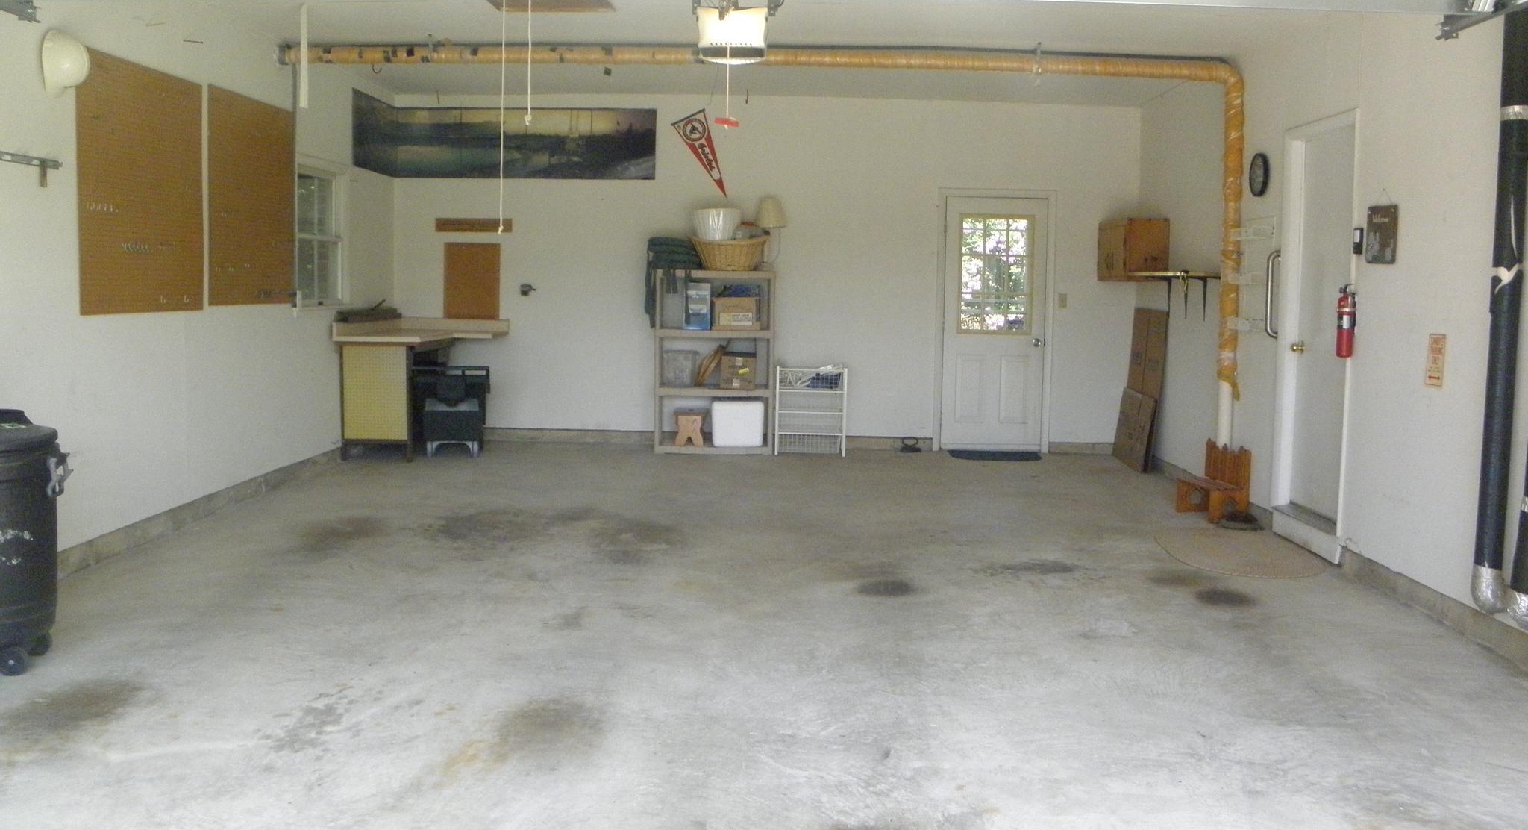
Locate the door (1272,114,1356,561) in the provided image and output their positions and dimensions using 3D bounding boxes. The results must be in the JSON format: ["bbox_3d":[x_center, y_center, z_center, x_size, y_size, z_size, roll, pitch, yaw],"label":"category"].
[{"bbox_3d":[3.054,-0.452,6.789,0.120,2.270,0.880,1,6,0],"label":"door"}]

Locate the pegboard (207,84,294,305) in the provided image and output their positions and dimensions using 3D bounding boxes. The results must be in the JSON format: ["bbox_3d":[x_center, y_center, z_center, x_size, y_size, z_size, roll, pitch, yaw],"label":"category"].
[{"bbox_3d":[-3.009,-1.252,7.341,0.025,1.200,1.200,1,6,0],"label":"pegboard"}]

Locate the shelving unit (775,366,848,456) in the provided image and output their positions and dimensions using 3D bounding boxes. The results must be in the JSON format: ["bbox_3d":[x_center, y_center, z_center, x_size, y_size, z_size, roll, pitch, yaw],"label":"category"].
[{"bbox_3d":[0.373,-0.048,9.913,0.540,0.700,0.450,1,6,0],"label":"shelving unit"}]

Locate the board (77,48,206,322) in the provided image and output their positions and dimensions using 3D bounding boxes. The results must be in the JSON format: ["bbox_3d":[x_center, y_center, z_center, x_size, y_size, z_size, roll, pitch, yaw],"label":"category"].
[{"bbox_3d":[-3.022,-1.096,6.051,0.025,1.190,1.200,1,6,0],"label":"board"}]

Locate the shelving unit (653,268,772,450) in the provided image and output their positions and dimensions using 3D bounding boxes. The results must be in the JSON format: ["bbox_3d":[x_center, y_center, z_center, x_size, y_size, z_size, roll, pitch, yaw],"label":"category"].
[{"bbox_3d":[-0.379,-0.442,9.931,0.915,1.450,0.420,1,6,0],"label":"shelving unit"}]

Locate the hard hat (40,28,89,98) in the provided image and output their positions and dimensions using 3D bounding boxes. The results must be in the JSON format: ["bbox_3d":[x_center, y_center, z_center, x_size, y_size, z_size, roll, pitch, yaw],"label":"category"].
[{"bbox_3d":[-2.943,-1.496,5.262,0.150,0.280,0.220,1,6,1],"label":"hard hat"}]

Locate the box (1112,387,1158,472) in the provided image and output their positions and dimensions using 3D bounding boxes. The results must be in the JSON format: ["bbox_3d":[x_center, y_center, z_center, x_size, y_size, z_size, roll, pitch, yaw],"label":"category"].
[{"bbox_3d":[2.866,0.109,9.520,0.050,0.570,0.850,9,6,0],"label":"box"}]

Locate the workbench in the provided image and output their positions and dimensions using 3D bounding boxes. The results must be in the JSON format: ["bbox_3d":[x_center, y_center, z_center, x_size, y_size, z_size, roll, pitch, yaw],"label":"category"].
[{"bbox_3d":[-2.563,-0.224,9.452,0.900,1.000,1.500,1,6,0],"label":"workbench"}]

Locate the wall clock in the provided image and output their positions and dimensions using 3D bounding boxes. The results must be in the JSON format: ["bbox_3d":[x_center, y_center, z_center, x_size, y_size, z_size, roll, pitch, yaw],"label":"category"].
[{"bbox_3d":[3.017,-1.462,7.541,0.045,0.265,0.265,1,6,0],"label":"wall clock"}]

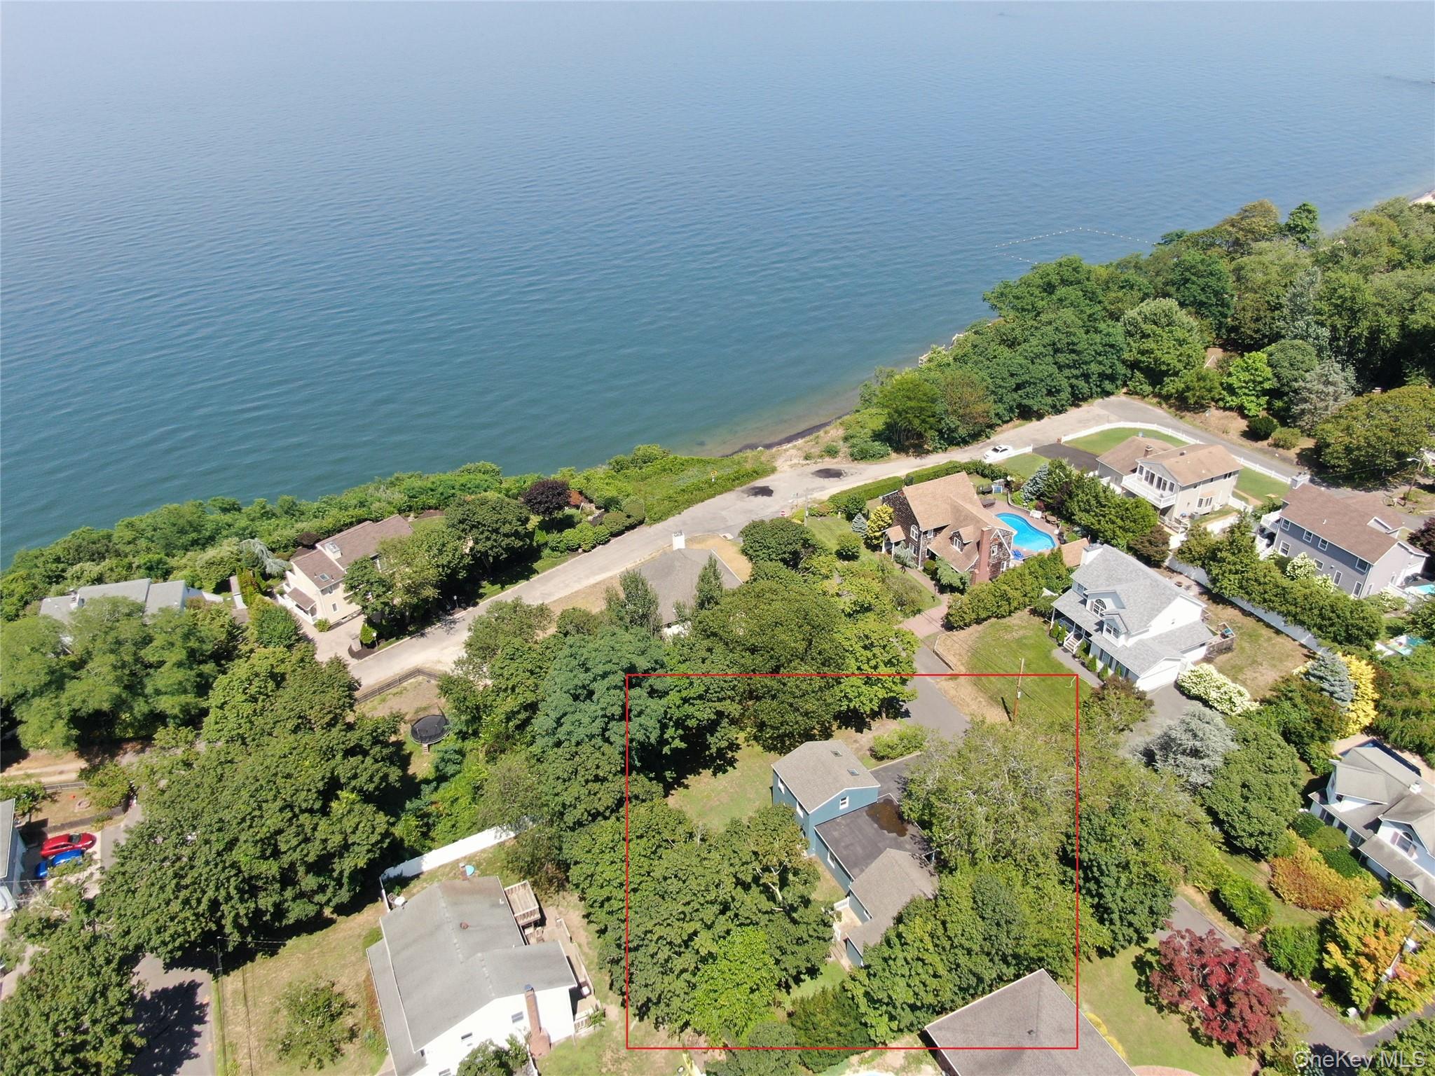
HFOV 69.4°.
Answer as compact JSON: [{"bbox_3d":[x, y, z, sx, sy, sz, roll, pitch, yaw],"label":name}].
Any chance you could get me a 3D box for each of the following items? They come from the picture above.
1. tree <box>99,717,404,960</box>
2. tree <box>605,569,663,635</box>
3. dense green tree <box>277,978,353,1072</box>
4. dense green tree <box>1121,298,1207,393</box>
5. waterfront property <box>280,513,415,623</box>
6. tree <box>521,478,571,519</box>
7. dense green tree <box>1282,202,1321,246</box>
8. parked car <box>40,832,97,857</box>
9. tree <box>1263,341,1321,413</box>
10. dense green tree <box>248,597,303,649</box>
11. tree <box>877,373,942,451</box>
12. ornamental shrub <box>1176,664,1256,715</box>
[{"bbox_3d":[-40.190,26.360,91.680,23.500,12.000,22.000,-1,30,0],"label":"tree"},{"bbox_3d":[-9.570,7.950,120.920,6.500,9.740,6.500,-1,32,1],"label":"tree"},{"bbox_3d":[-29.789,36.288,77.026,5.700,5.400,5.700,-1,31,0],"label":"dense green tree"},{"bbox_3d":[76.690,-32.570,178.310,12.500,15.500,12.500,-1,30,0],"label":"dense green tree"},{"bbox_3d":[-46.267,3.103,131.931,10.000,7.500,15.400,25,40,36],"label":"waterfront property"},{"bbox_3d":[-24.470,-5.010,147.260,6.900,5.600,6.900,-1,30,0],"label":"tree"},{"bbox_3d":[132.192,-70.036,234.996,8.000,12.000,8.000,-1,31,0],"label":"dense green tree"},{"bbox_3d":[-63.450,29.860,101.240,4.500,1.360,1.830,-9,31,-12],"label":"parked car"},{"bbox_3d":[90.500,-25.200,164.200,8.200,12.200,8.200,-1,31,0],"label":"tree"},{"bbox_3d":[-52.190,10.470,123.080,5.900,6.400,5.900,-1,30,0],"label":"dense green tree"},{"bbox_3d":[29.720,-19.280,160.820,9.800,12.200,9.800,-1,30,0],"label":"tree"},{"bbox_3d":[53.050,15.970,110.580,3.600,2.200,8.100,-21,35,-30],"label":"ornamental shrub"}]

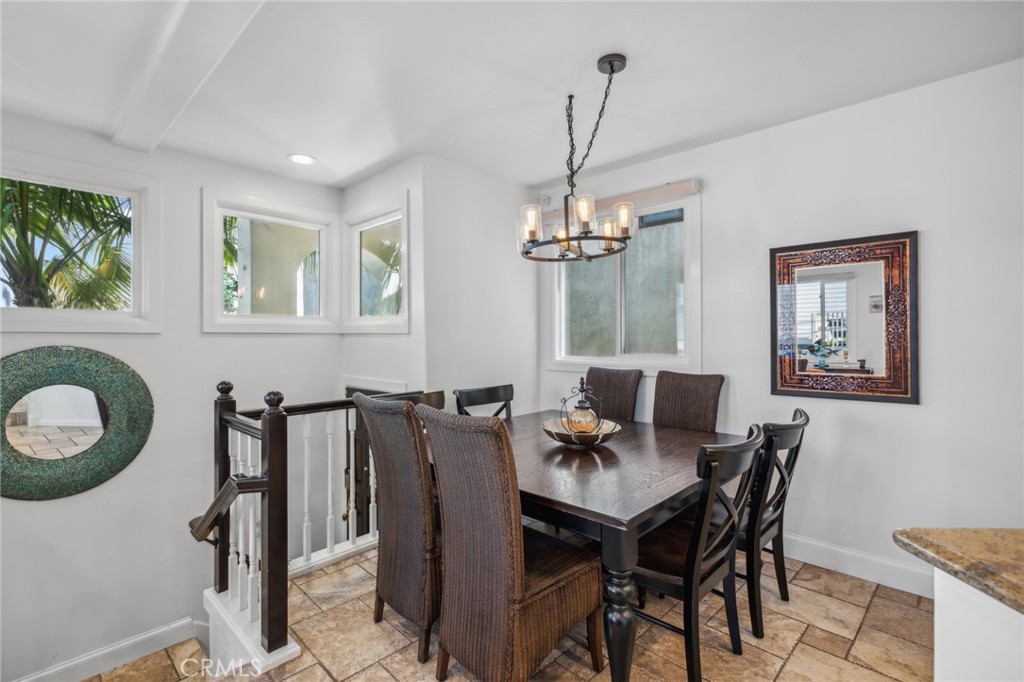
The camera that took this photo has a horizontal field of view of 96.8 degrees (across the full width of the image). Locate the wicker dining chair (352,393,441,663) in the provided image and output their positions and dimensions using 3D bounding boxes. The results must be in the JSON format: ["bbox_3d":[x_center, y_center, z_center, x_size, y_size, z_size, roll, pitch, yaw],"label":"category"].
[{"bbox_3d":[-0.365,0.795,2.189,0.472,1.099,0.612,0,0,44],"label":"wicker dining chair"}]

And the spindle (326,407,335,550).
[{"bbox_3d":[-1.057,0.816,2.654,0.034,0.819,0.034,0,0,-45],"label":"spindle"}]

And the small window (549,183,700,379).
[{"bbox_3d":[0.833,-0.427,3.673,1.385,1.365,0.110,0,0,44],"label":"small window"}]

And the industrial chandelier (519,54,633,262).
[{"bbox_3d":[0.371,-0.919,2.509,0.736,0.878,0.632,0,0,44],"label":"industrial chandelier"}]

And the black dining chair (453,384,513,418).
[{"bbox_3d":[-0.020,0.797,3.096,0.521,0.925,0.635,0,0,-45],"label":"black dining chair"}]

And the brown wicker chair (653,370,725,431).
[{"bbox_3d":[0.942,0.743,2.745,0.451,1.034,0.572,0,0,44],"label":"brown wicker chair"}]

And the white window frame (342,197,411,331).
[{"bbox_3d":[-1.173,-0.604,3.877,1.109,1.109,0.100,0,0,44],"label":"white window frame"}]

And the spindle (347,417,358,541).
[{"bbox_3d":[-0.963,0.816,2.756,0.034,0.819,0.034,0,0,-45],"label":"spindle"}]

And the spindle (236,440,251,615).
[{"bbox_3d":[-1.313,0.879,2.226,0.032,0.863,0.032,0,0,44],"label":"spindle"}]

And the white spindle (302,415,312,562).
[{"bbox_3d":[-1.225,0.873,2.730,0.032,0.873,0.032,0,0,44],"label":"white spindle"}]

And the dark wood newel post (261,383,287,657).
[{"bbox_3d":[-0.957,0.717,1.839,0.079,1.025,0.079,0,0,-44],"label":"dark wood newel post"}]

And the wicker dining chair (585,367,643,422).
[{"bbox_3d":[0.538,0.742,3.135,0.451,1.034,0.572,0,0,44],"label":"wicker dining chair"}]

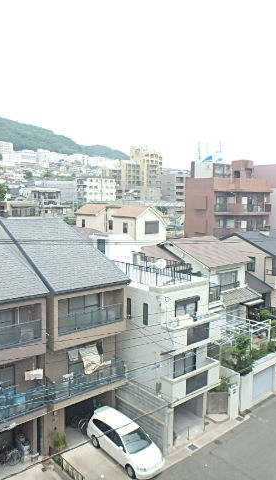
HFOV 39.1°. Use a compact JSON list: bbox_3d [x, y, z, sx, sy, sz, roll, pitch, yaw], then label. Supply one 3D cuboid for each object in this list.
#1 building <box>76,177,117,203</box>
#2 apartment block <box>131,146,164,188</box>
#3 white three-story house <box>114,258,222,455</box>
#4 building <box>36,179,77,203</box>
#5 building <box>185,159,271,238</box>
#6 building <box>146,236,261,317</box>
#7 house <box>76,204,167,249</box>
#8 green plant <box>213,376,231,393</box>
[{"bbox_3d":[-19.348,-21.401,181.583,17.500,13.500,8.500,-5,7,-41],"label":"building"},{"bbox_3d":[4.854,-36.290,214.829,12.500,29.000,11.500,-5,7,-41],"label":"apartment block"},{"bbox_3d":[0.697,5.824,24.174,4.100,9.200,7.900,-4,8,-41],"label":"white three-story house"},{"bbox_3d":[-32.153,-17.236,147.307,14.673,10.439,12.000,-2,6,-25],"label":"building"},{"bbox_3d":[11.731,-2.006,51.545,8.637,16.994,6.568,-2,6,-24],"label":"building"},{"bbox_3d":[4.067,3.724,27.744,5.300,7.750,7.900,-4,8,-41],"label":"building"},{"bbox_3d":[-1.969,0.345,47.115,6.100,8.838,9.600,-5,7,-41],"label":"house"},{"bbox_3d":[5.197,8.993,24.167,0.950,0.900,0.850,-4,8,-41],"label":"green plant"}]

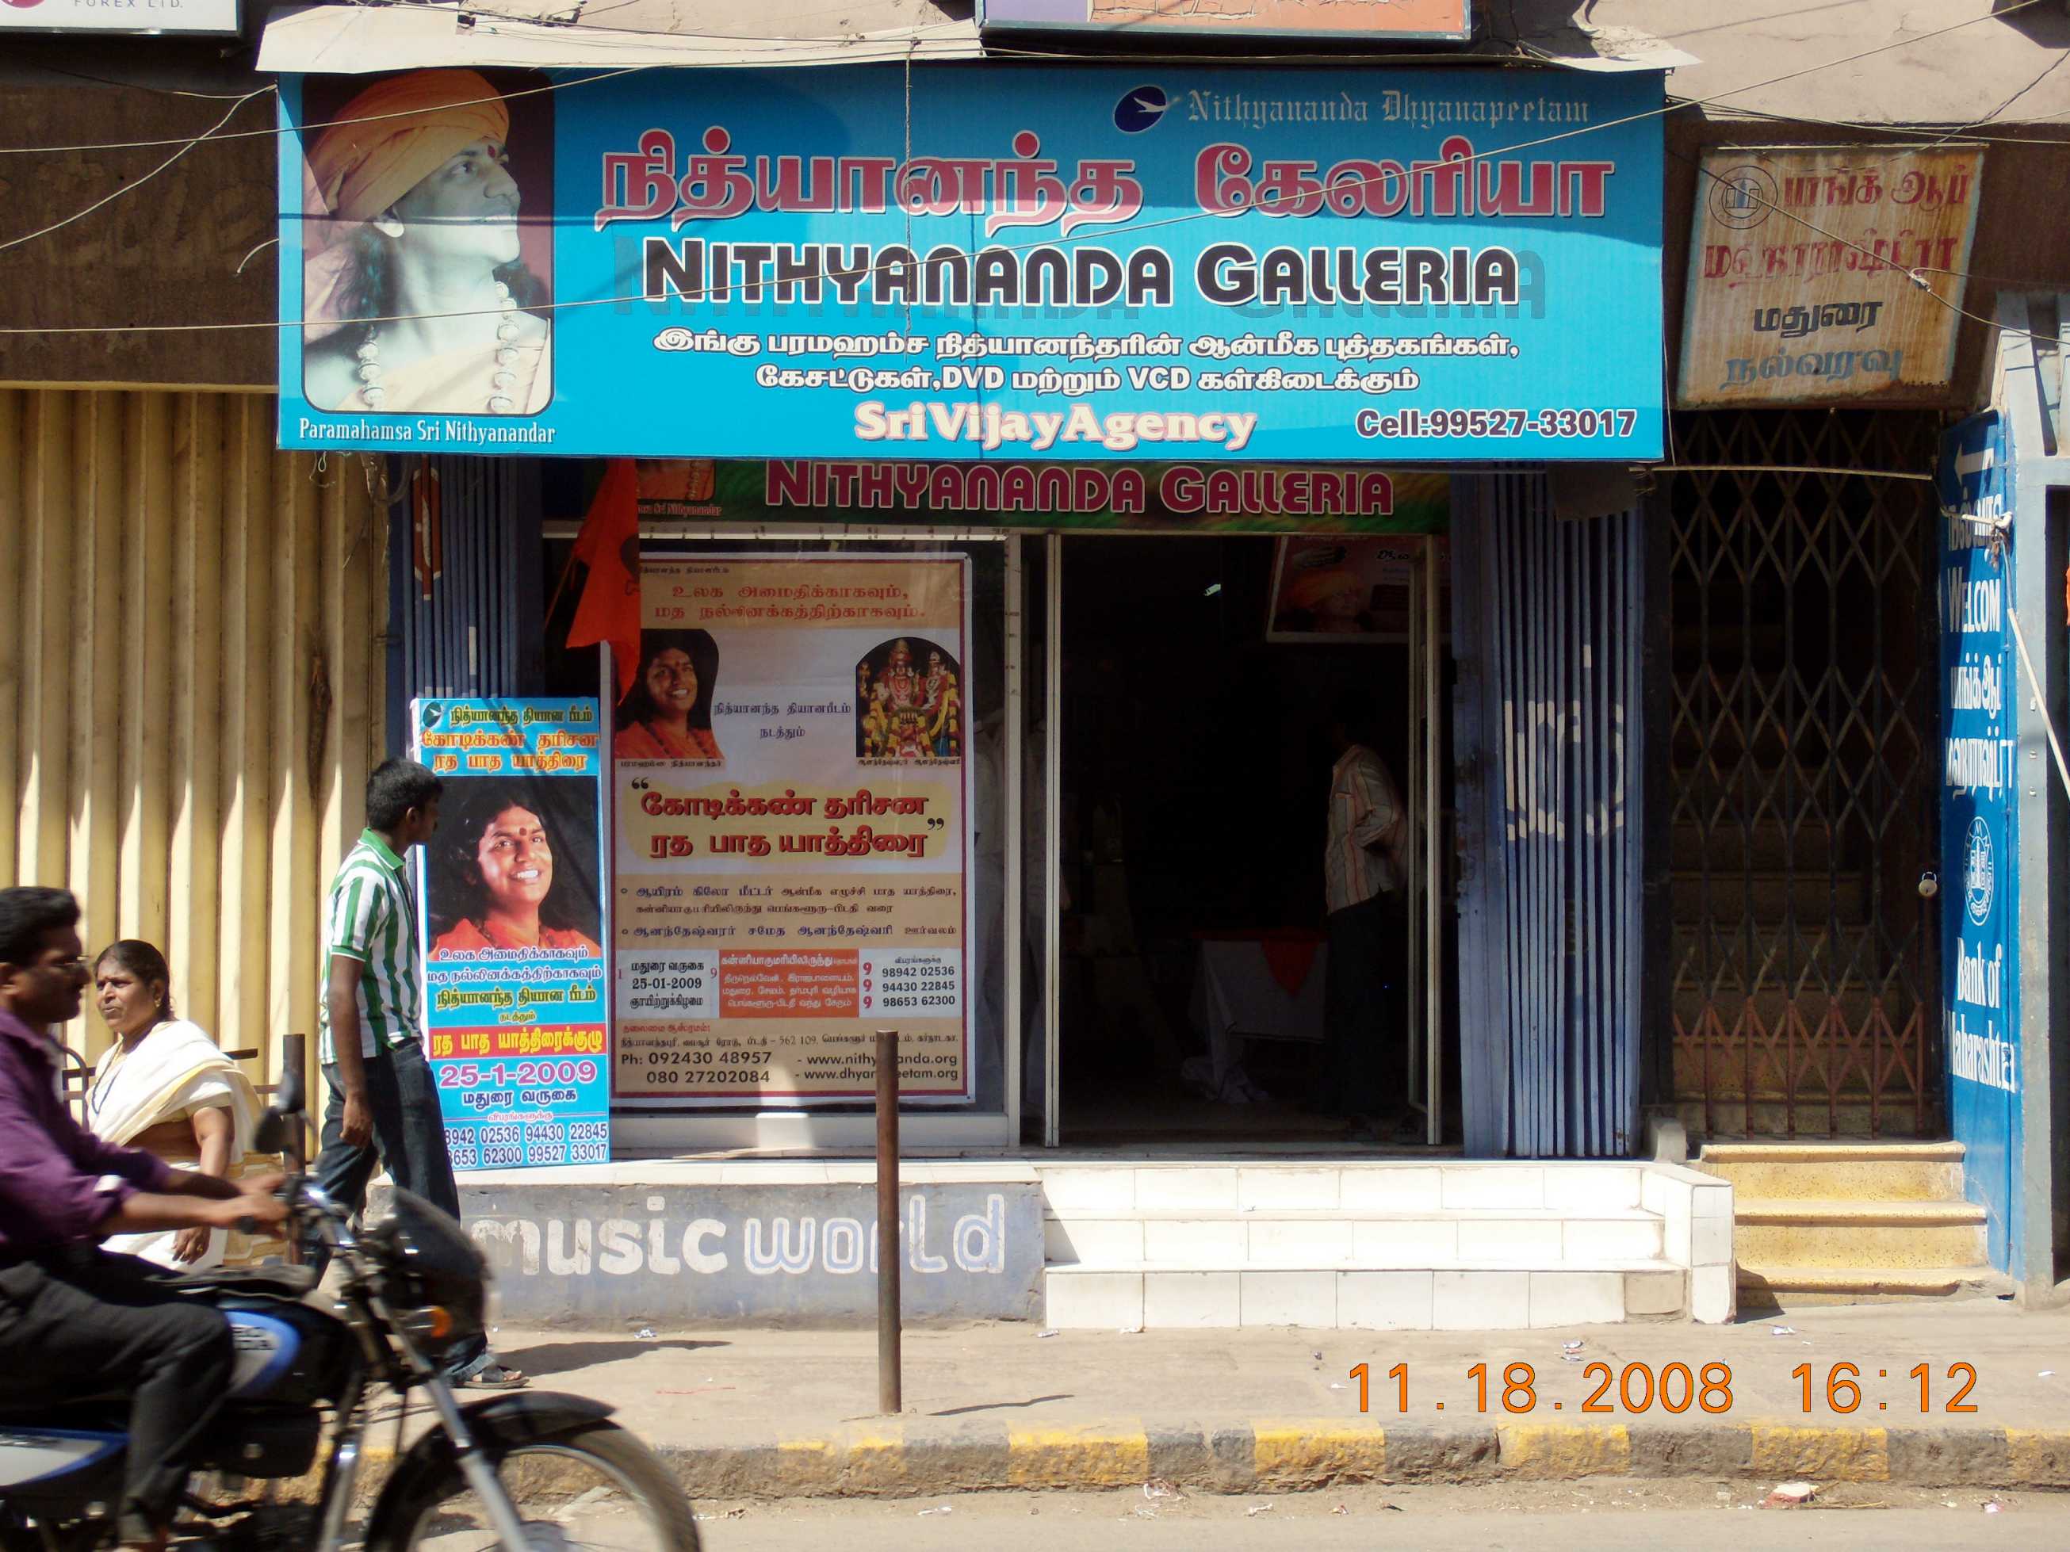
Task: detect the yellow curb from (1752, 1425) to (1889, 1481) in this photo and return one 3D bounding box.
[{"bbox_3d":[2.035,1.755,10.750,0.360,0.130,0.200,0,-1,-2],"label":"yellow curb"}]

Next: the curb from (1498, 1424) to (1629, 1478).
[{"bbox_3d":[1.360,1.751,10.750,0.338,0.129,0.200,0,-1,-3],"label":"curb"}]

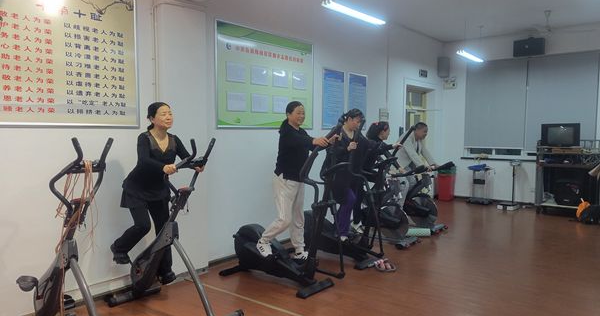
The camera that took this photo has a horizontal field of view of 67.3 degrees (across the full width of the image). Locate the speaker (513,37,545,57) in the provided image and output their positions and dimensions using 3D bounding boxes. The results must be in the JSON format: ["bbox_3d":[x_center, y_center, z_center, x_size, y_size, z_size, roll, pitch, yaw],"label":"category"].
[{"bbox_3d":[4.660,-2.246,9.181,0.560,0.330,0.280,3,4,39],"label":"speaker"}]

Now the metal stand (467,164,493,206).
[{"bbox_3d":[3.708,0.528,9.275,0.420,0.790,0.350,3,4,40],"label":"metal stand"}]

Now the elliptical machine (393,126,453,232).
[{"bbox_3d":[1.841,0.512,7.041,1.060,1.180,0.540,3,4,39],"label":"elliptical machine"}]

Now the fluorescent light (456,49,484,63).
[{"bbox_3d":[3.251,-1.923,8.534,0.160,0.090,1.220,3,4,39],"label":"fluorescent light"}]

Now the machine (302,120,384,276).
[{"bbox_3d":[0.433,0.411,5.393,1.180,1.560,0.570,3,4,39],"label":"machine"}]

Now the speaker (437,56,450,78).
[{"bbox_3d":[3.255,-2.080,10.207,0.270,0.460,0.230,0,3,-6],"label":"speaker"}]

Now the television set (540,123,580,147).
[{"bbox_3d":[4.825,-0.416,8.287,0.610,0.400,0.450,3,4,39],"label":"television set"}]

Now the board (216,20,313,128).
[{"bbox_3d":[-0.359,-0.966,5.743,0.030,1.210,1.790,3,4,39],"label":"board"}]

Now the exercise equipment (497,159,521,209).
[{"bbox_3d":[4.155,0.517,8.917,0.330,0.980,0.500,3,4,39],"label":"exercise equipment"}]

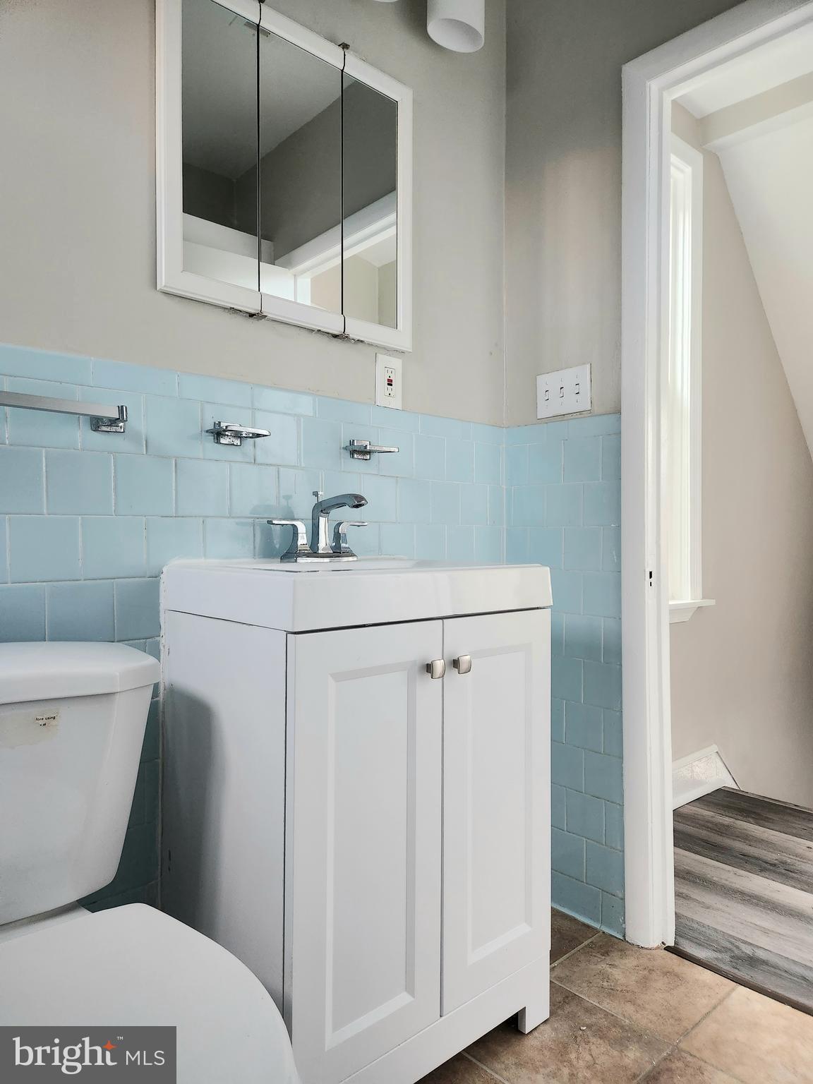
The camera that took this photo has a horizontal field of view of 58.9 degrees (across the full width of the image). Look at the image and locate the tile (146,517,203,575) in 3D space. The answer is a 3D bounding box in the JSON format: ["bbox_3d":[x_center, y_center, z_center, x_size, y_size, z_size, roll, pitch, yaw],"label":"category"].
[{"bbox_3d":[-0.425,0.011,1.316,0.108,0.108,0.009,0,0,-43],"label":"tile"}]

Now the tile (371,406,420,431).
[{"bbox_3d":[-0.027,-0.285,1.683,0.152,0.046,0.009,0,0,-43],"label":"tile"}]

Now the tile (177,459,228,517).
[{"bbox_3d":[-0.385,-0.099,1.351,0.108,0.108,0.009,0,0,-43],"label":"tile"}]

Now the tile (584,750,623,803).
[{"bbox_3d":[0.477,0.564,1.740,0.010,0.108,0.102,0,-1,-43],"label":"tile"}]

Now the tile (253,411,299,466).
[{"bbox_3d":[-0.266,-0.207,1.471,0.108,0.108,0.010,0,-1,-43],"label":"tile"}]

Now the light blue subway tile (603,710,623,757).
[{"bbox_3d":[0.491,0.452,1.707,0.009,0.108,0.057,0,0,-42],"label":"light blue subway tile"}]

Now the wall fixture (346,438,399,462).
[{"bbox_3d":[-0.078,-0.206,1.578,0.093,0.041,0.085,0,-1,-43],"label":"wall fixture"}]

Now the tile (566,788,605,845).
[{"bbox_3d":[0.440,0.670,1.762,0.009,0.108,0.108,0,0,-42],"label":"tile"}]

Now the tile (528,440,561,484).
[{"bbox_3d":[0.361,-0.203,1.860,0.010,0.107,0.105,0,-1,-43],"label":"tile"}]

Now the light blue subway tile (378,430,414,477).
[{"bbox_3d":[-0.025,-0.207,1.688,0.108,0.108,0.009,0,0,-43],"label":"light blue subway tile"}]

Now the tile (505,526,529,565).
[{"bbox_3d":[0.298,0.013,1.923,0.009,0.108,0.084,0,0,-42],"label":"tile"}]

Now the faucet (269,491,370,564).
[{"bbox_3d":[-0.133,-0.032,1.417,0.250,0.144,0.185,0,0,-43],"label":"faucet"}]

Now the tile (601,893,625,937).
[{"bbox_3d":[0.493,0.885,1.713,0.010,0.092,0.061,0,-1,-43],"label":"tile"}]

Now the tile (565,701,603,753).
[{"bbox_3d":[0.441,0.454,1.779,0.010,0.108,0.108,0,-1,-43],"label":"tile"}]

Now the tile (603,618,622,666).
[{"bbox_3d":[0.493,0.235,1.720,0.009,0.108,0.049,0,0,-43],"label":"tile"}]

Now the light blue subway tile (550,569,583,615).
[{"bbox_3d":[0.402,0.126,1.818,0.009,0.108,0.108,0,0,-43],"label":"light blue subway tile"}]

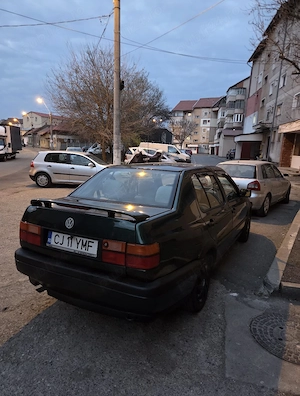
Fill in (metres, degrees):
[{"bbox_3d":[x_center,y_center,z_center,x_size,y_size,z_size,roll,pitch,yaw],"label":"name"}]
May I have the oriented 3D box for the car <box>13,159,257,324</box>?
[{"bbox_3d":[0.365,0.201,3.949,1.695,1.425,4.380,7,12,29],"label":"car"}]

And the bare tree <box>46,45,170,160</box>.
[{"bbox_3d":[-3.968,-8.916,24.815,11.800,11.400,11.000,1,10,0],"label":"bare tree"}]

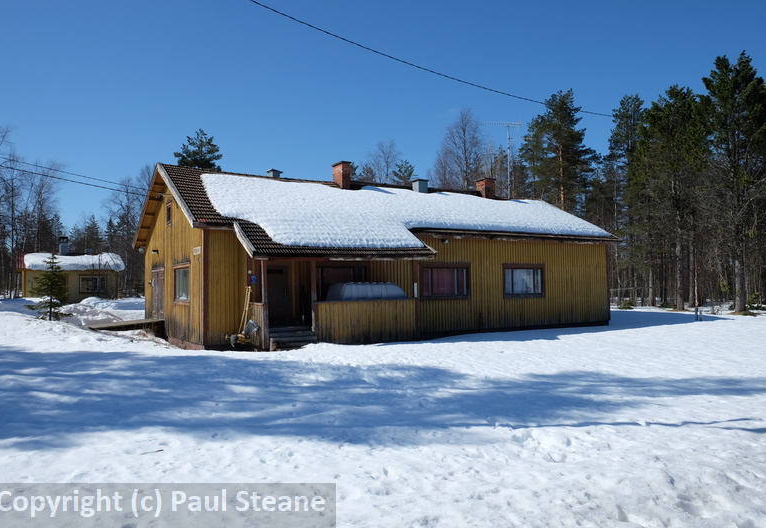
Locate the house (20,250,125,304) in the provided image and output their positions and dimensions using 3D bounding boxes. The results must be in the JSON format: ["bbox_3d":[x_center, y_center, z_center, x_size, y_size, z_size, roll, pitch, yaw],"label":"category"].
[{"bbox_3d":[-23.994,0.962,45.397,7.100,4.100,5.800,0,-2,-33],"label":"house"}]

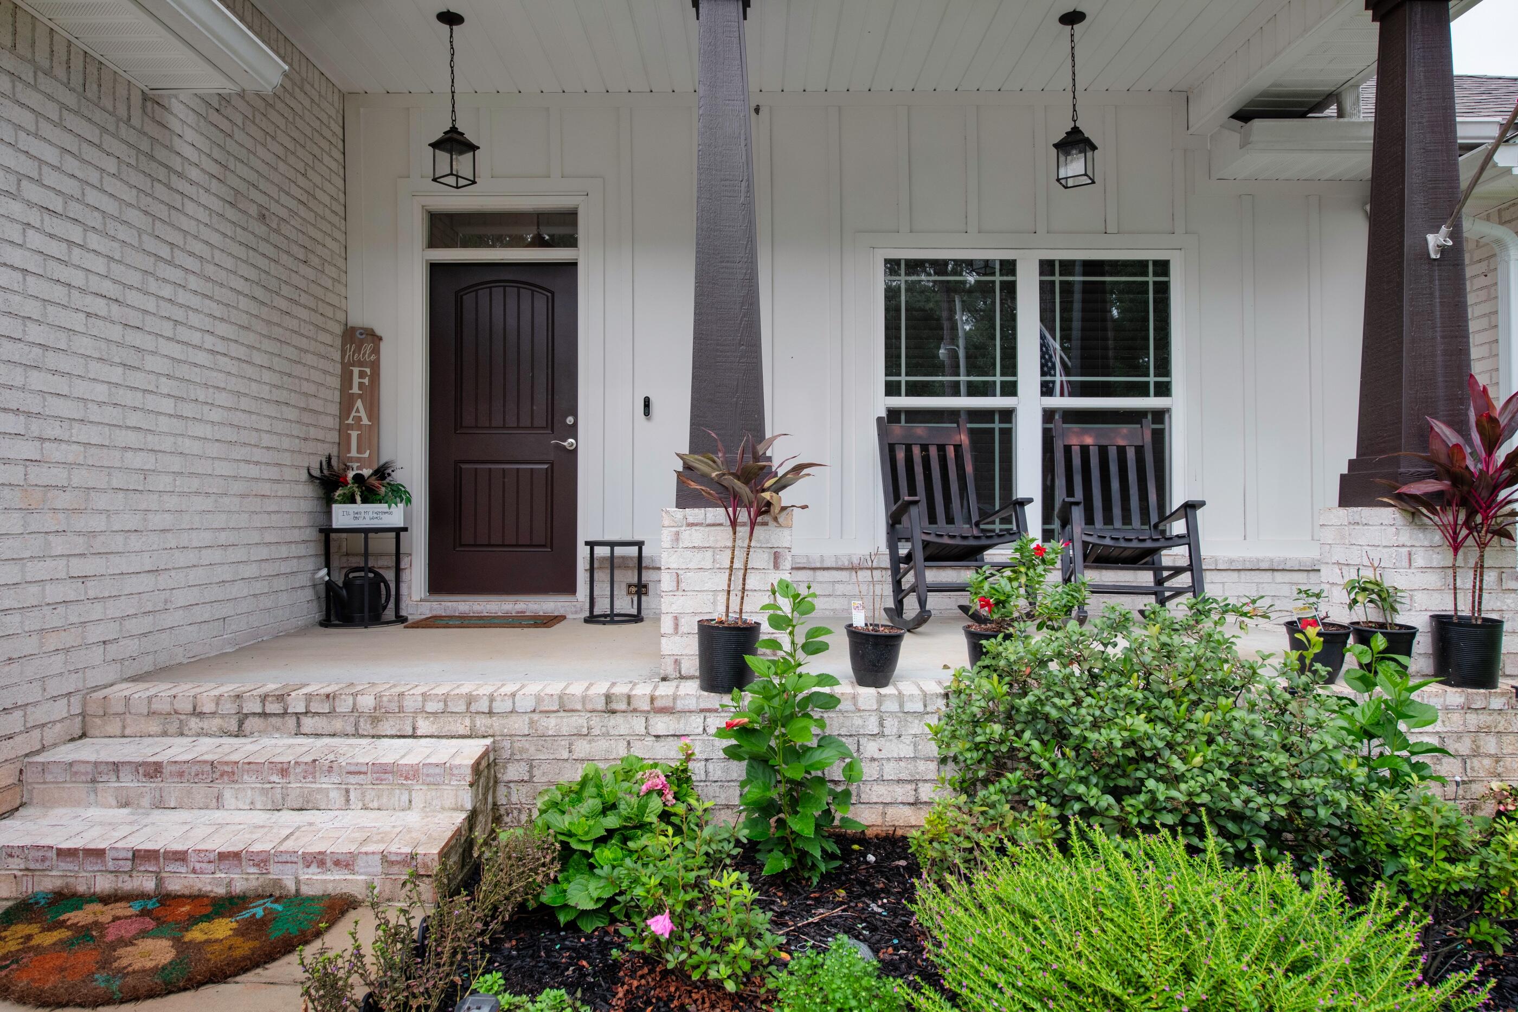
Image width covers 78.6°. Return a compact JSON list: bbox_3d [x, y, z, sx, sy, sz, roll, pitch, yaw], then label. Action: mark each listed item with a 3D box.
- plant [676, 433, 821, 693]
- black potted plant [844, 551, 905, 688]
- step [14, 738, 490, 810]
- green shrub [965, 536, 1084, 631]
[{"bbox_3d":[-0.037,0.200,3.370,0.530,0.935,0.460,0,0,0],"label":"plant"},{"bbox_3d":[0.431,0.412,3.446,0.225,0.490,0.225,0,-1,0],"label":"black potted plant"},{"bbox_3d":[-1.665,0.905,3.160,1.450,0.160,0.320,0,0,0],"label":"step"},{"bbox_3d":[0.986,0.291,3.457,0.430,0.350,0.380,0,-1,0],"label":"green shrub"}]

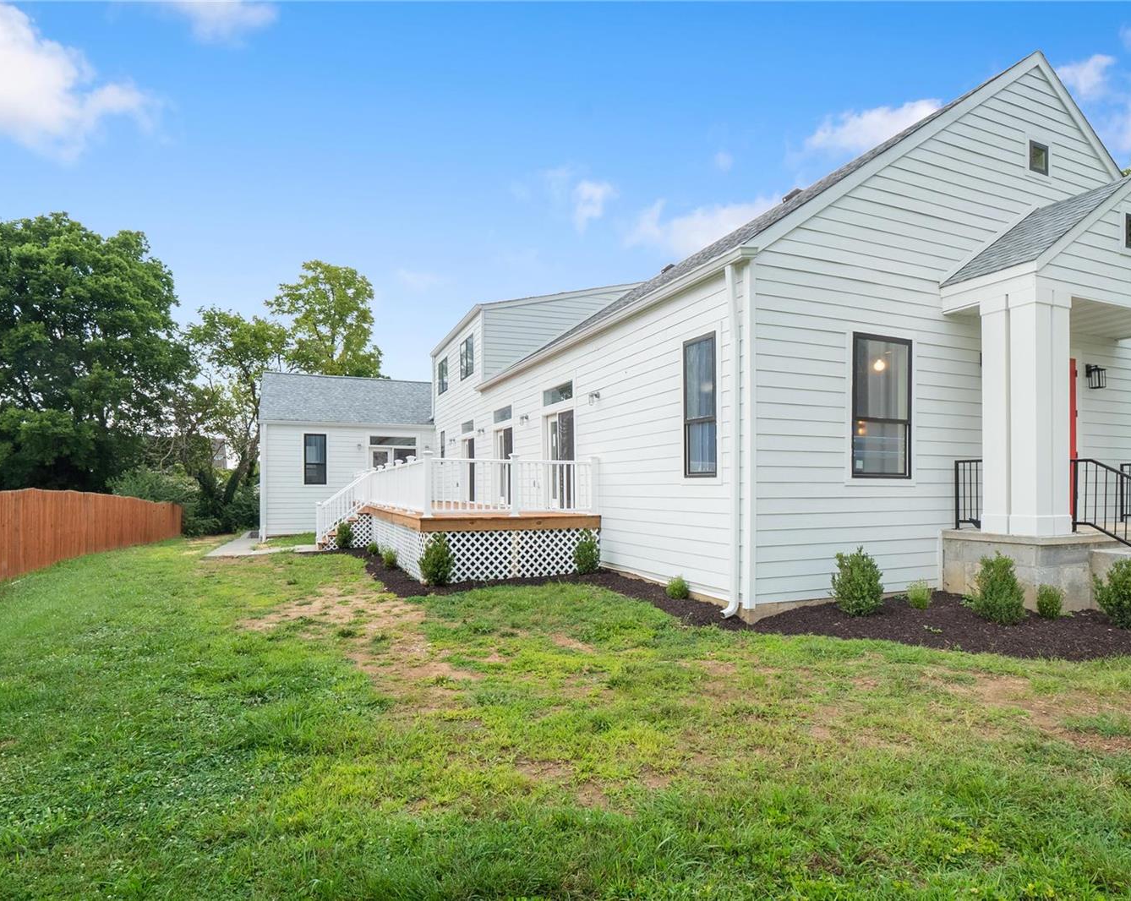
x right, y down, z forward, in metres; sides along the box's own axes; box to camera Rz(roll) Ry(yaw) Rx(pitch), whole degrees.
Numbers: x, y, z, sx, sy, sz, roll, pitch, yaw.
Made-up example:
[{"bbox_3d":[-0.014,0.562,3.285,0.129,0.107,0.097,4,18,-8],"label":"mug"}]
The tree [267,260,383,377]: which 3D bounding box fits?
[{"bbox_3d":[-12.400,-3.200,31.200,7.000,13.200,7.000,0,-2,0],"label":"tree"}]

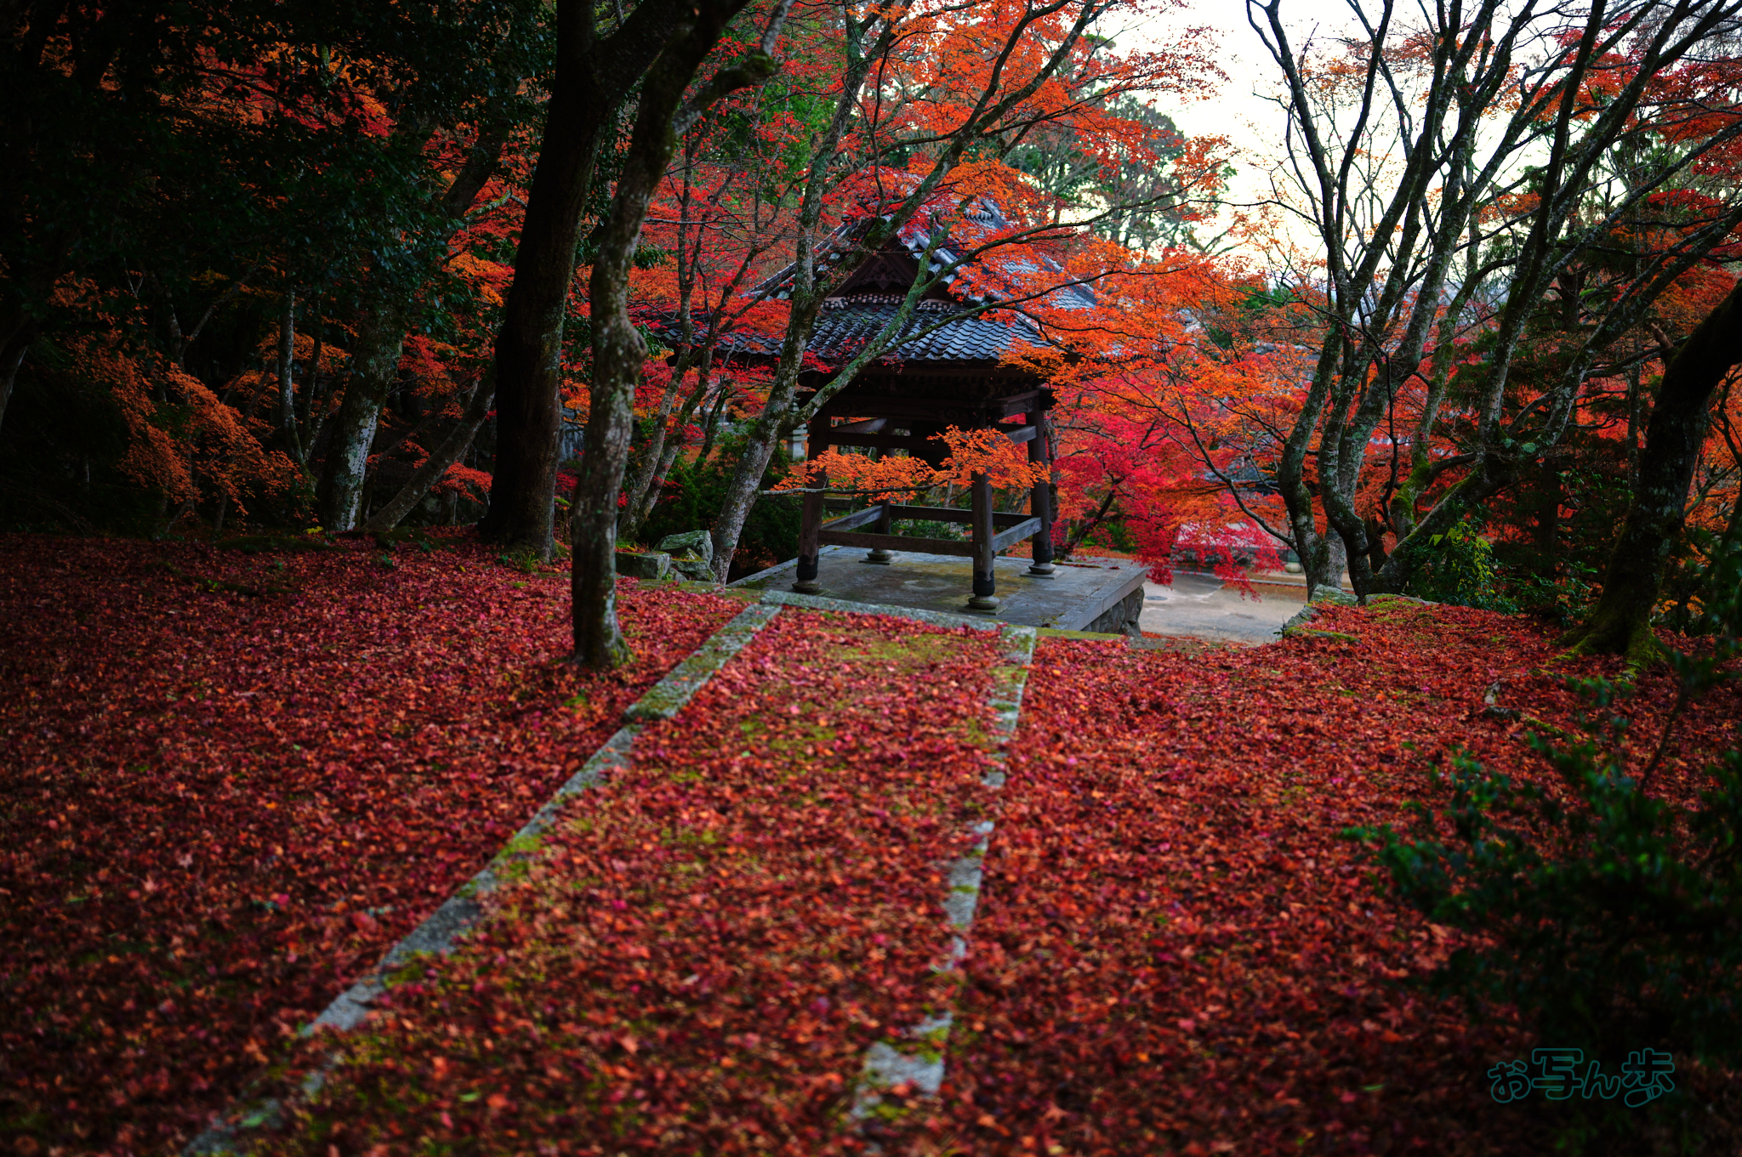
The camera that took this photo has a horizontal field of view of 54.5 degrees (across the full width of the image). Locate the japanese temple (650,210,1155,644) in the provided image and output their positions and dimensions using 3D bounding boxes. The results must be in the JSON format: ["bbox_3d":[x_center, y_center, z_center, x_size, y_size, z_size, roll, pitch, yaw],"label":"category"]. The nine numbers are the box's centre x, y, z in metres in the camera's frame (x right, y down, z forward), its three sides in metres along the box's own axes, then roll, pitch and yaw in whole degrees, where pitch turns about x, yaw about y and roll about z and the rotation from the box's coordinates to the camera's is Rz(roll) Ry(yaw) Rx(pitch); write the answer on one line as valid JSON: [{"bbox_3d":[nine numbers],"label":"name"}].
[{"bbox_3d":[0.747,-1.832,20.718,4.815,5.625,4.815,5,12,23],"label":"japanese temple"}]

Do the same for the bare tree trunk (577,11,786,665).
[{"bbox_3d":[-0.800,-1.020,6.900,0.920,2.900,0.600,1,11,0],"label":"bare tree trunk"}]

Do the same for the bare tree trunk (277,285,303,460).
[{"bbox_3d":[-4.600,-1.580,13.400,0.220,1.600,0.200,1,11,0],"label":"bare tree trunk"}]

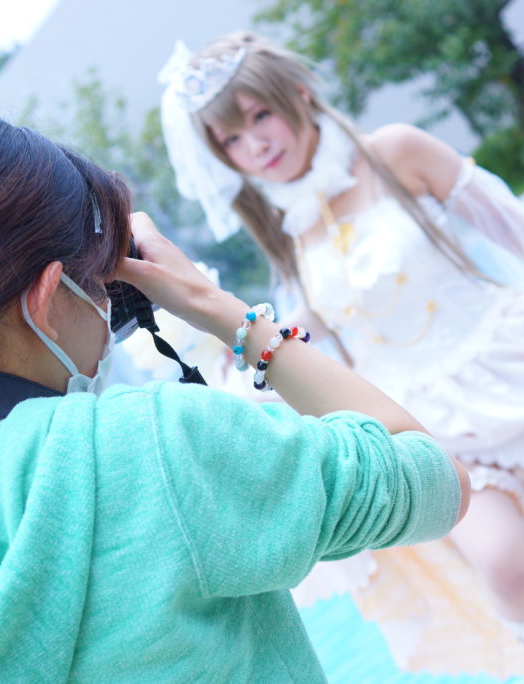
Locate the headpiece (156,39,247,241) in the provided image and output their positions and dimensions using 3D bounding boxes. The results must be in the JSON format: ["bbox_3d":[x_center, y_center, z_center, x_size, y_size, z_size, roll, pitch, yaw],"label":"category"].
[{"bbox_3d":[-0.084,-0.326,2.360,0.175,0.285,0.160,-34,12,20],"label":"headpiece"}]

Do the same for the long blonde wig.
[{"bbox_3d":[0.102,-0.254,2.450,0.250,0.560,0.250,-34,12,20],"label":"long blonde wig"}]

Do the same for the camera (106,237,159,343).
[{"bbox_3d":[-0.135,-0.045,1.270,0.128,0.095,0.110,-27,9,23],"label":"camera"}]

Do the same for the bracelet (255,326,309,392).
[{"bbox_3d":[0.022,0.016,1.200,0.014,0.066,0.064,36,90,40],"label":"bracelet"}]

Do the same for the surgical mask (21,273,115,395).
[{"bbox_3d":[-0.170,0.003,1.175,0.145,0.110,0.120,-14,-4,38],"label":"surgical mask"}]

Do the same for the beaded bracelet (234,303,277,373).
[{"bbox_3d":[-0.002,-0.001,1.215,0.014,0.064,0.062,28,90,39],"label":"beaded bracelet"}]

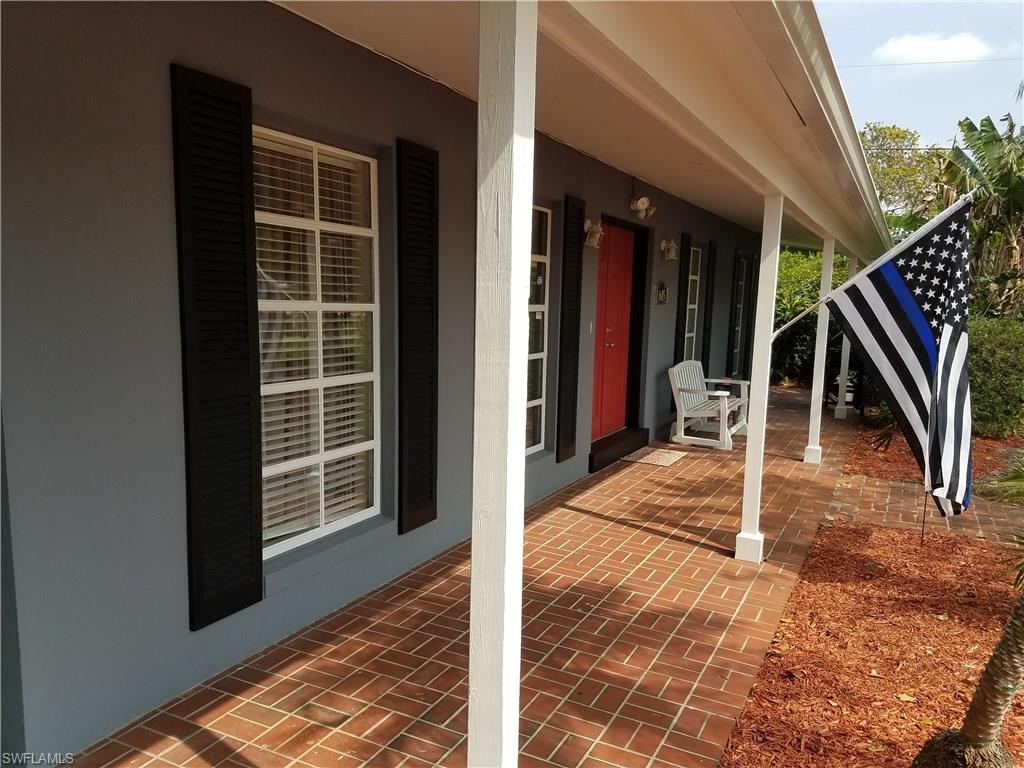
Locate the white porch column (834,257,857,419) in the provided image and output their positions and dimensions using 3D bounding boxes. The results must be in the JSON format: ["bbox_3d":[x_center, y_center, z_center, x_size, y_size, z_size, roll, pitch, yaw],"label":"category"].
[{"bbox_3d":[4.714,-0.626,10.843,0.147,2.245,0.147,4,7,27],"label":"white porch column"}]

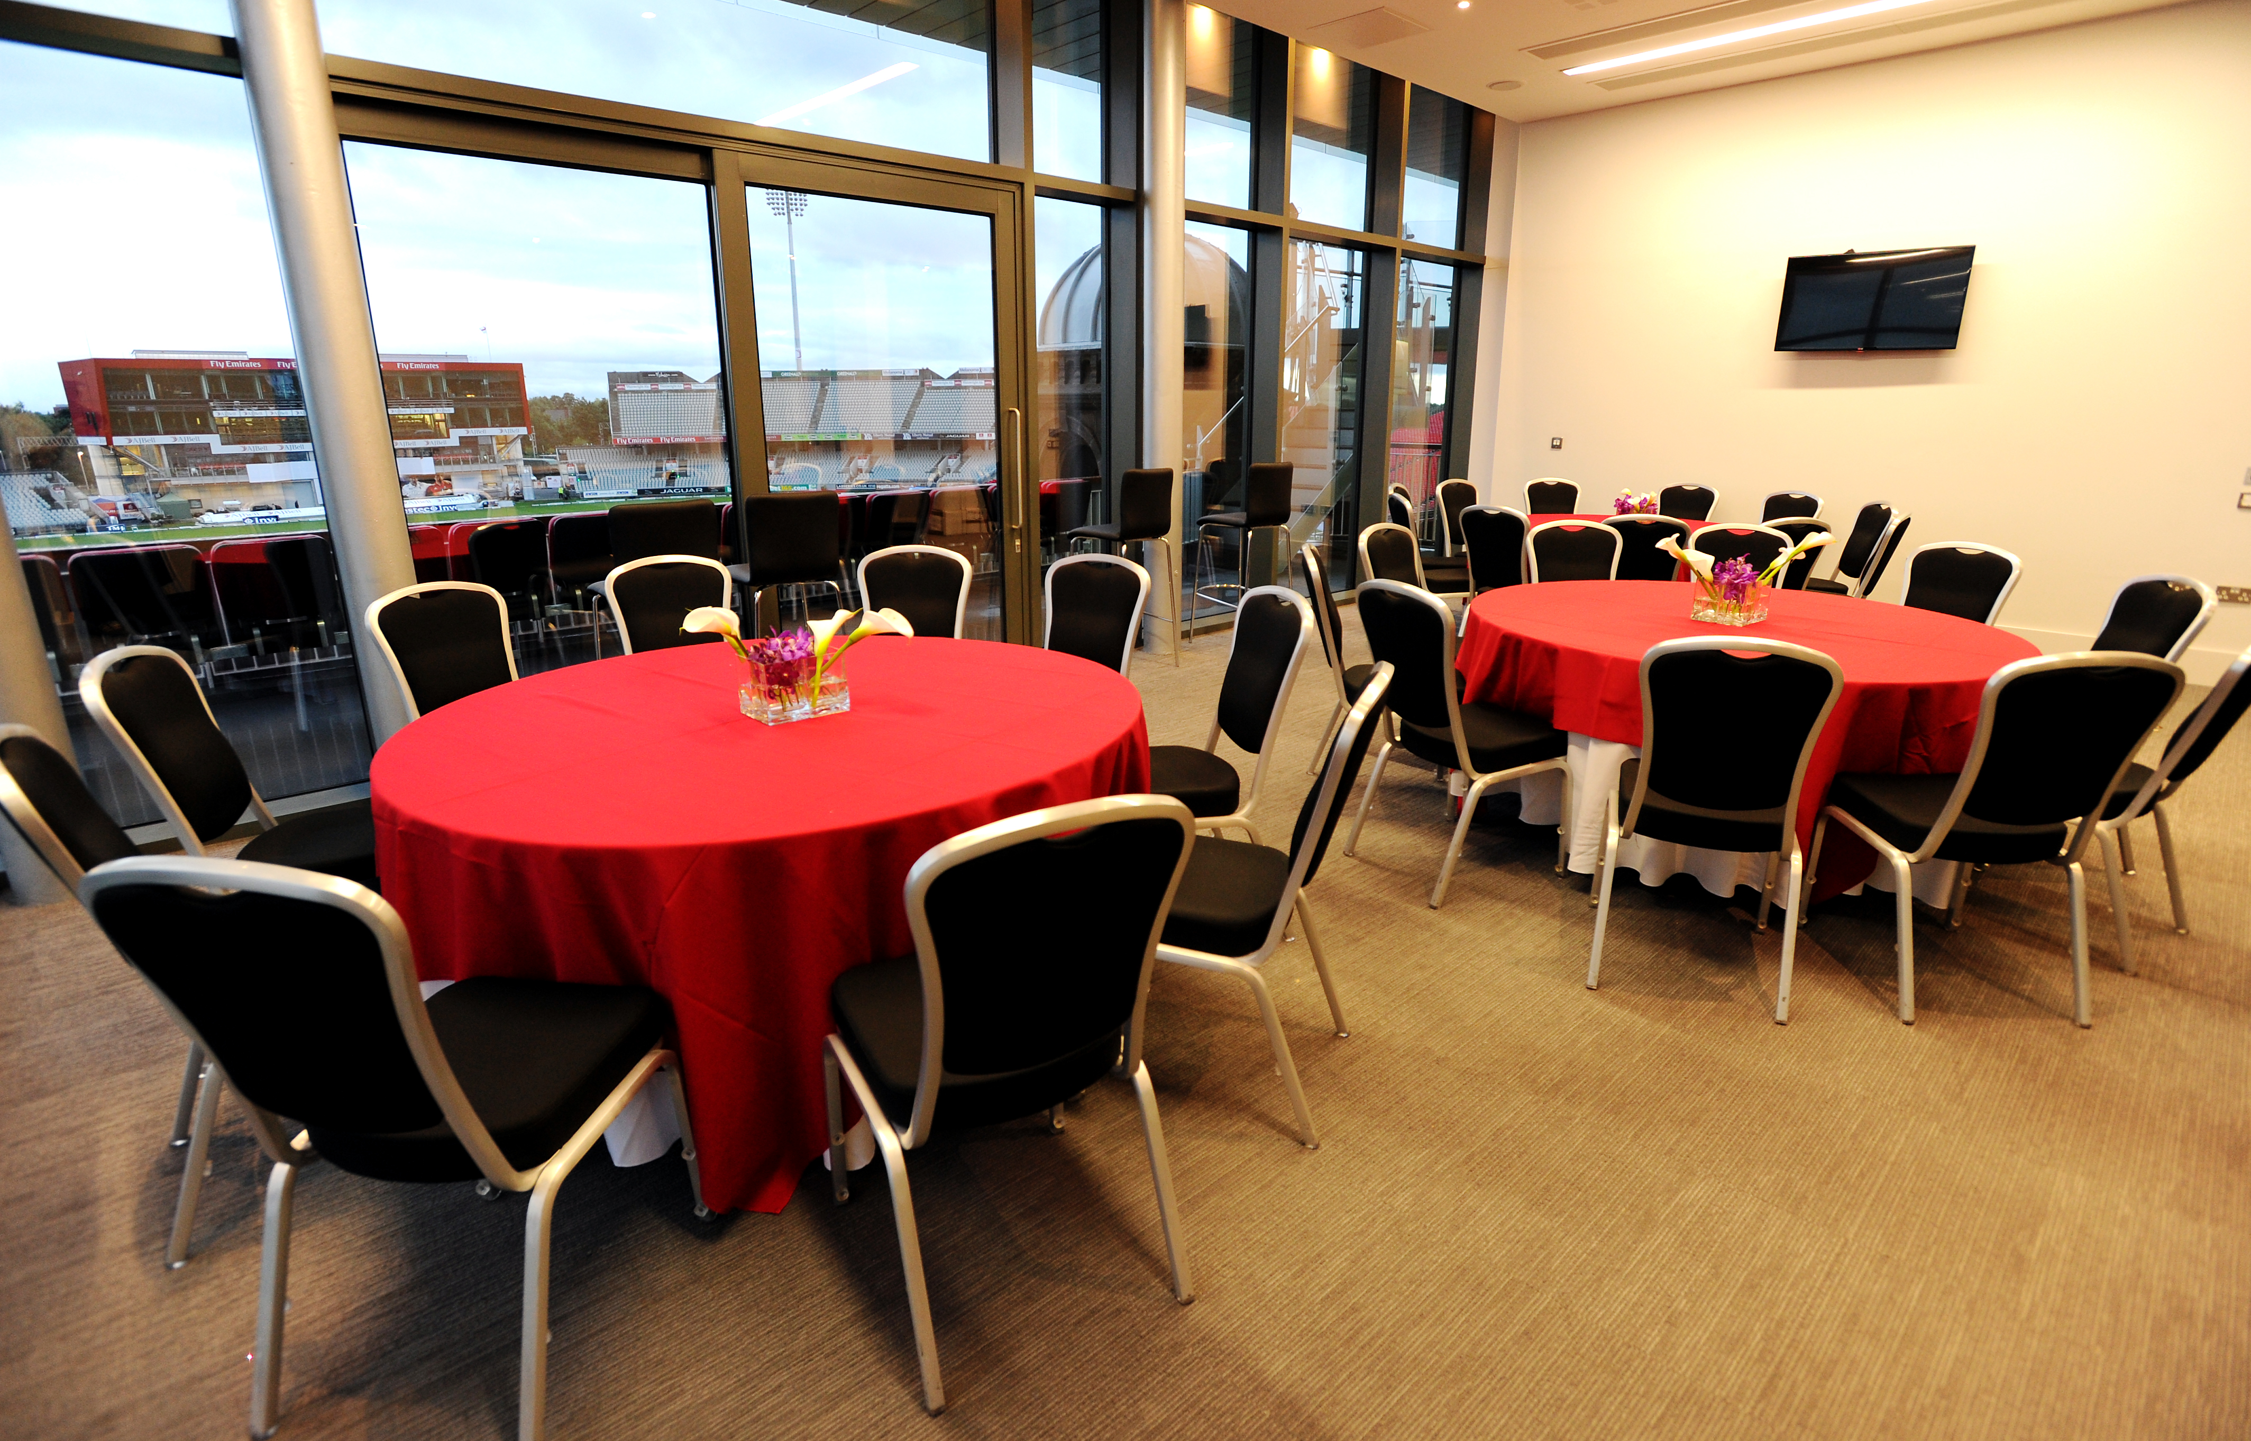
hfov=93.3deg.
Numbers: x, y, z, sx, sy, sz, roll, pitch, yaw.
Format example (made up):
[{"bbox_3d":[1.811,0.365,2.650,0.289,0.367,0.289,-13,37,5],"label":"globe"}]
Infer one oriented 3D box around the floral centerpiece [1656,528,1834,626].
[{"bbox_3d":[2.063,-0.487,3.584,0.250,0.300,0.500,-12,21,-35],"label":"floral centerpiece"}]

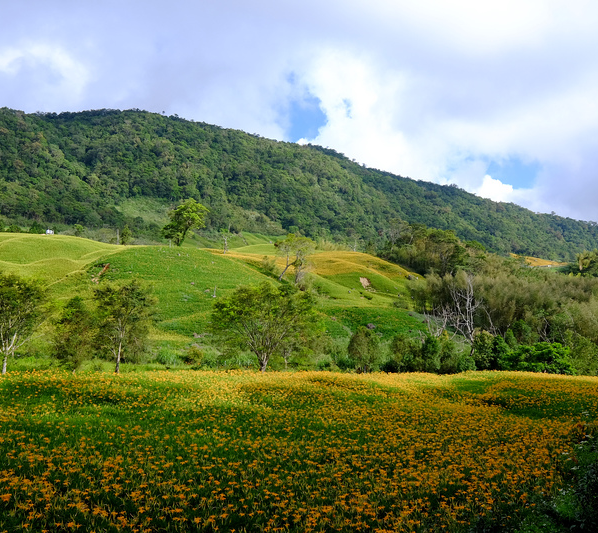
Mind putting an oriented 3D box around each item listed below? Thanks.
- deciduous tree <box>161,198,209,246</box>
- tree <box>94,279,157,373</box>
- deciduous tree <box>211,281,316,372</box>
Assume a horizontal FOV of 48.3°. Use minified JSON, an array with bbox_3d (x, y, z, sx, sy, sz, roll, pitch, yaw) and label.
[{"bbox_3d":[-20.095,-7.700,118.000,8.330,8.710,7.080,0,-3,0],"label":"deciduous tree"},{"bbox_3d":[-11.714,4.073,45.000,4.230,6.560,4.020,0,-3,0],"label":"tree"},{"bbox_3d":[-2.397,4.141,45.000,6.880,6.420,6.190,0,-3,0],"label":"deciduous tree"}]

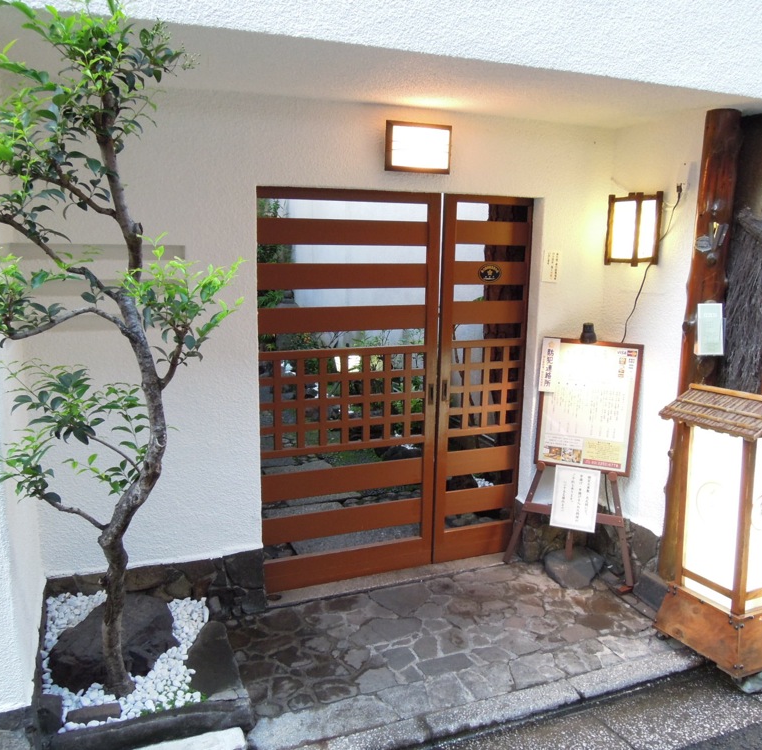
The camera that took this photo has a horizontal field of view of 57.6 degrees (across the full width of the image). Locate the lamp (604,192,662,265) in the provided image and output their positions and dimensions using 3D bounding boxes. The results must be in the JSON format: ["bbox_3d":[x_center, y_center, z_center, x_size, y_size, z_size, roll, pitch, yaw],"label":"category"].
[{"bbox_3d":[1.133,-0.653,3.116,0.140,0.314,0.208,-4,11,-22],"label":"lamp"}]

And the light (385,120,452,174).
[{"bbox_3d":[0.160,-0.953,2.919,0.280,0.195,0.065,-4,11,-22],"label":"light"}]

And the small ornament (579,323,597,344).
[{"bbox_3d":[0.944,-0.189,3.154,0.078,0.096,0.082,6,12,25],"label":"small ornament"}]

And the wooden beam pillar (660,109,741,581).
[{"bbox_3d":[1.401,-0.076,3.047,0.150,2.050,0.150,-4,11,-22],"label":"wooden beam pillar"}]

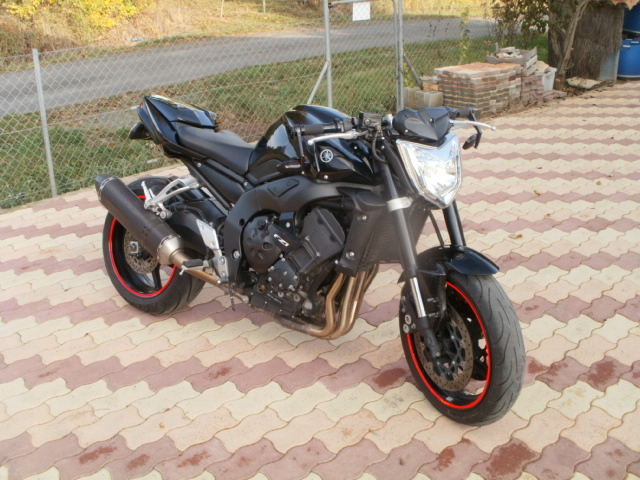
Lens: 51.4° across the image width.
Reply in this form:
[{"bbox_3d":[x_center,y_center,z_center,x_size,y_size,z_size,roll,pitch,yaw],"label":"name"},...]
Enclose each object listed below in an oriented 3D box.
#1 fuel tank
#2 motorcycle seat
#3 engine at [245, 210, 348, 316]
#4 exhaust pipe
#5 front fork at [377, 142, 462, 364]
[{"bbox_3d":[0.018,-0.351,2.545,0.580,0.300,0.360,14,9,31],"label":"fuel tank"},{"bbox_3d":[-0.396,-0.375,2.800,0.430,0.150,0.280,14,9,31],"label":"motorcycle seat"},{"bbox_3d":[-0.026,0.083,2.592,0.460,0.450,0.460,14,9,31],"label":"engine"},{"bbox_3d":[-0.664,-0.043,2.775,0.740,0.150,0.150,35,18,22],"label":"exhaust pipe"},{"bbox_3d":[0.396,0.007,2.310,0.270,0.770,0.110,-10,-6,-27],"label":"front fork"}]

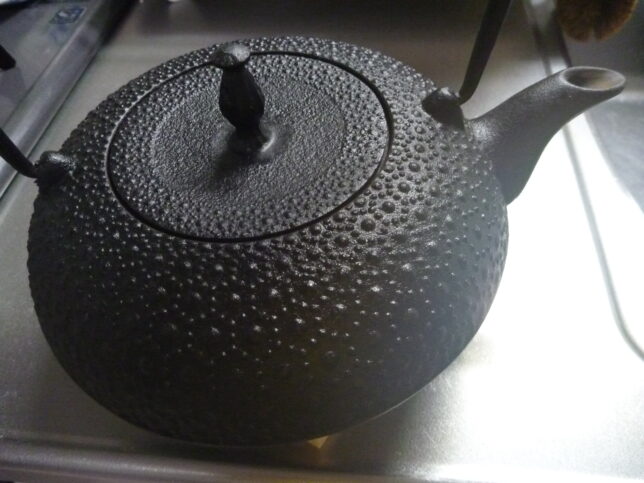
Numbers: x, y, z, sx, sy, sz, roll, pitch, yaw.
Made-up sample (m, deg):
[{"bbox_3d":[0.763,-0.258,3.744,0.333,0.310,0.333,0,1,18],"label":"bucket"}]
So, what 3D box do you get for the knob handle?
[{"bbox_3d":[-0.026,-0.047,0.169,0.015,0.032,0.015,-6,51,0],"label":"knob handle"}]

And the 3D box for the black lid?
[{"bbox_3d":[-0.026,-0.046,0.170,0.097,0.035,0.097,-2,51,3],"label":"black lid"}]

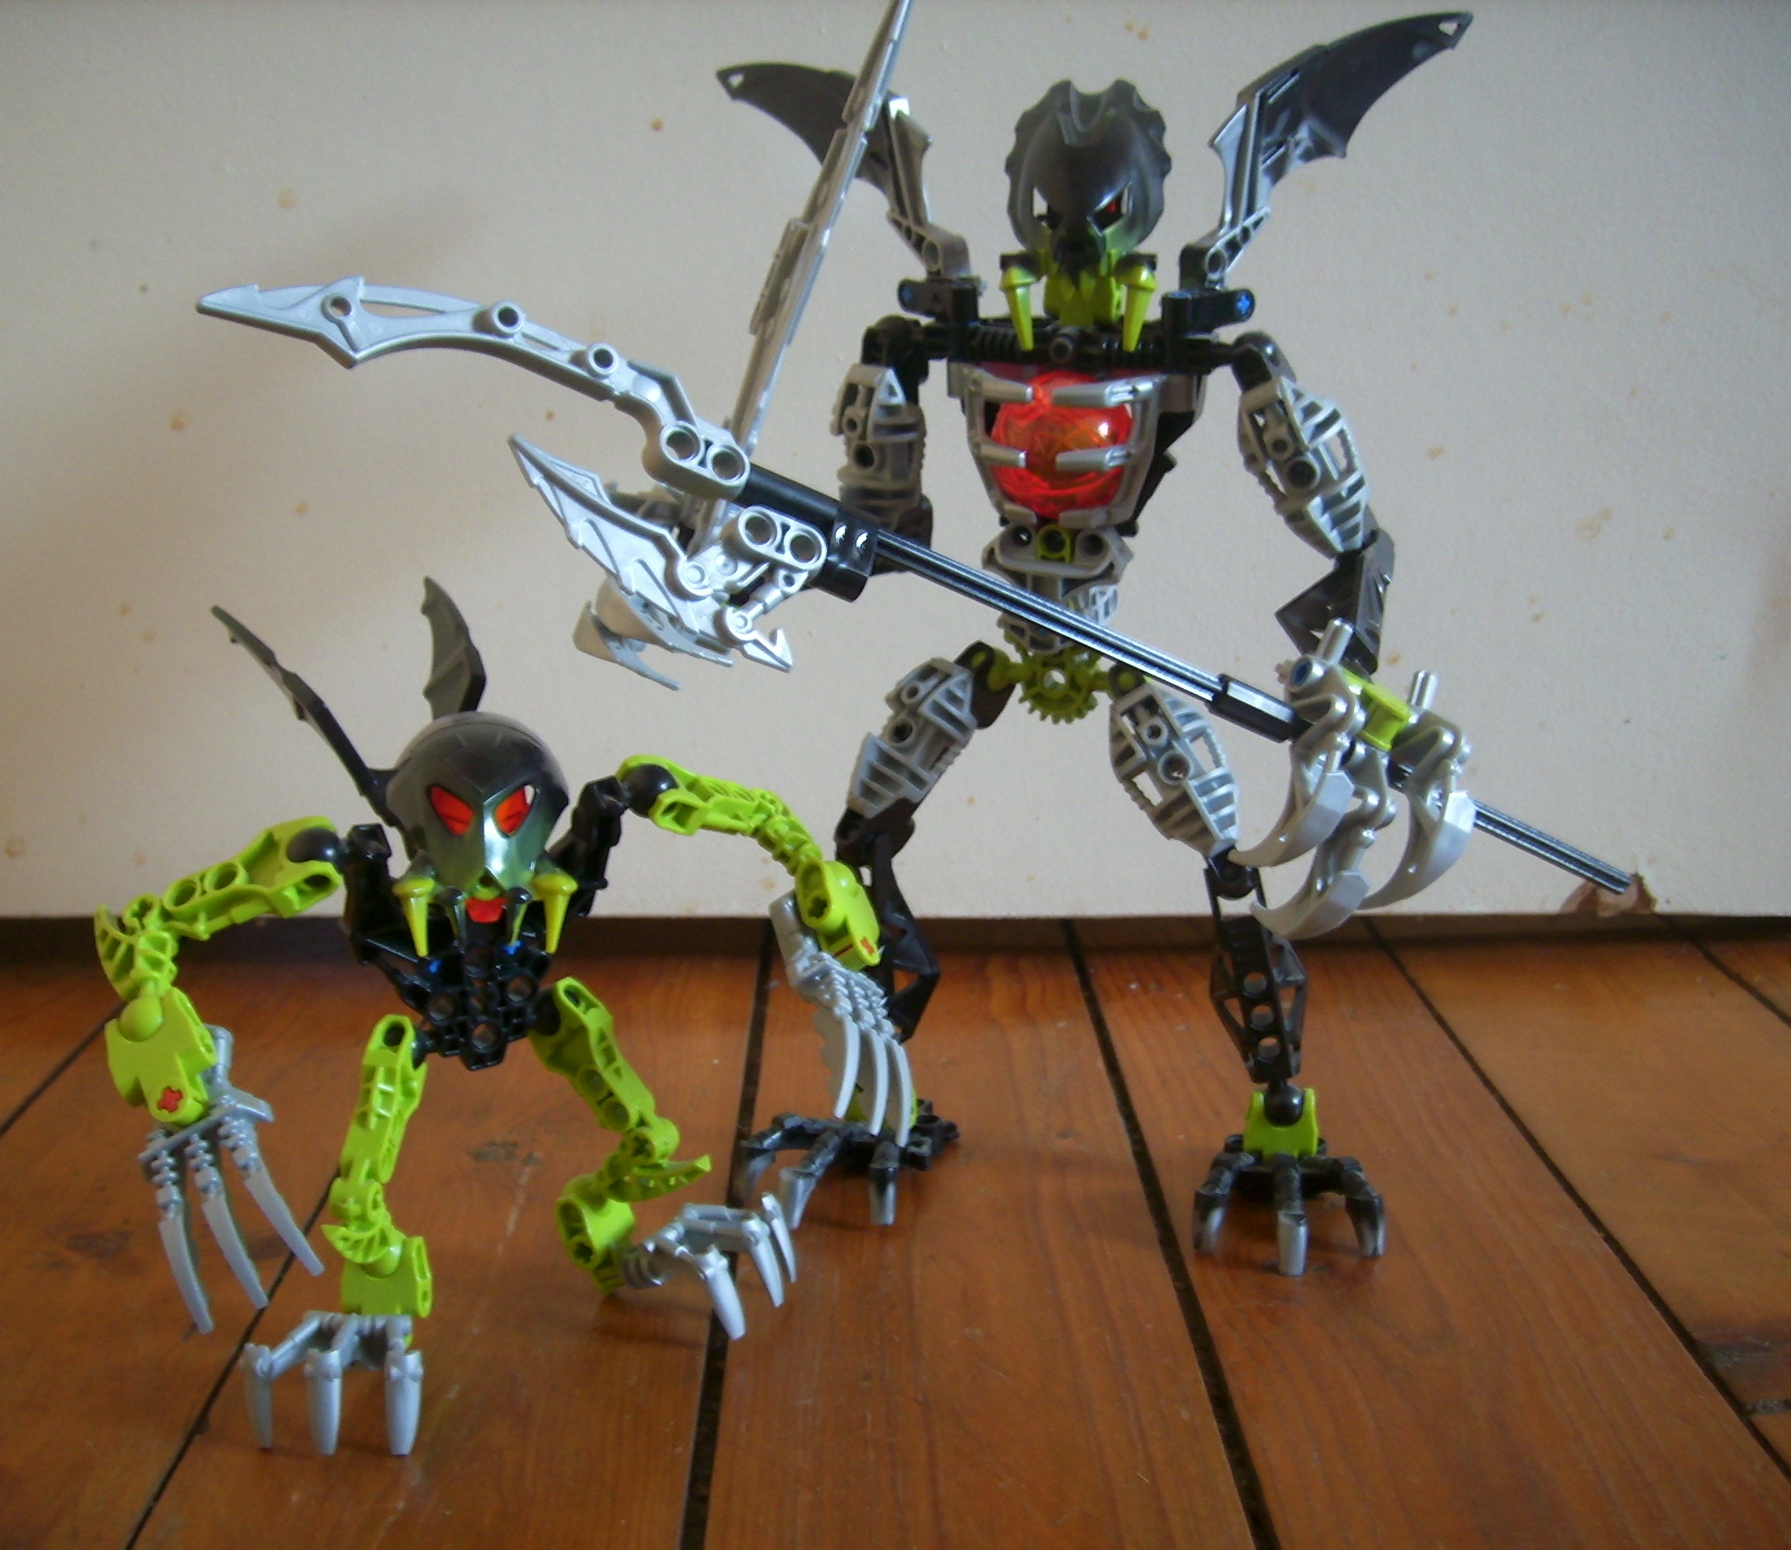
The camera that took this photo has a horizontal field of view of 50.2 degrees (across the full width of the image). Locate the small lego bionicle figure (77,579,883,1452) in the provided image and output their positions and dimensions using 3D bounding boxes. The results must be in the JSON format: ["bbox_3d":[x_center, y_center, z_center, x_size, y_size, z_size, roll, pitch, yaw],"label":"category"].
[{"bbox_3d":[-0.078,0.039,0.377,0.145,0.142,0.098,-6,17,-23],"label":"small lego bionicle figure"}]

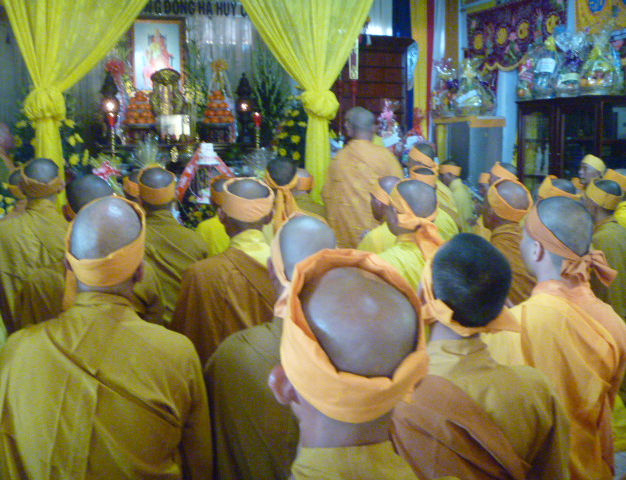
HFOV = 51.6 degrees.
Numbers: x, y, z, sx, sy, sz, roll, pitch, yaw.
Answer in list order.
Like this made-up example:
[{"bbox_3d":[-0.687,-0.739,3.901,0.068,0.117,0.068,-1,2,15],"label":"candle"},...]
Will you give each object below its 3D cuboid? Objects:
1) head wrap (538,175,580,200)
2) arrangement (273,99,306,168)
[{"bbox_3d":[1.197,-0.251,3.150,0.200,0.120,0.180,9,14,43],"label":"head wrap"},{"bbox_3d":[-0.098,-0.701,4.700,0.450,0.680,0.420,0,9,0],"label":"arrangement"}]

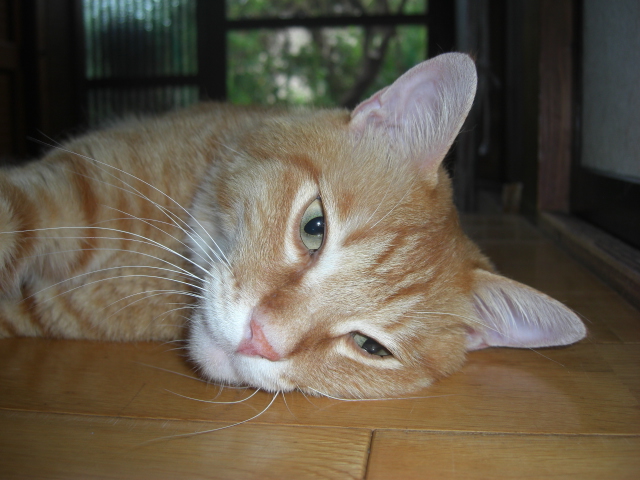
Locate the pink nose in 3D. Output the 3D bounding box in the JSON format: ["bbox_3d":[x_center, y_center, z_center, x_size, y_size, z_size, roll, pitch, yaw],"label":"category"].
[{"bbox_3d":[-0.023,0.036,0.254,0.012,0.017,0.010,-29,4,3],"label":"pink nose"}]

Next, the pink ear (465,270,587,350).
[{"bbox_3d":[0.083,0.029,0.287,0.050,0.034,0.020,7,14,27],"label":"pink ear"}]

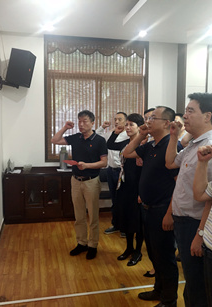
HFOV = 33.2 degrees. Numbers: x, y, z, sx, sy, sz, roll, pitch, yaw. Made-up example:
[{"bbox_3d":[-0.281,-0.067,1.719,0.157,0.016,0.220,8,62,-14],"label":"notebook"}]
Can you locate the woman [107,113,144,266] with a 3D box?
[{"bbox_3d":[0.256,0.378,3.963,0.420,1.630,0.500,-3,5,-35],"label":"woman"}]

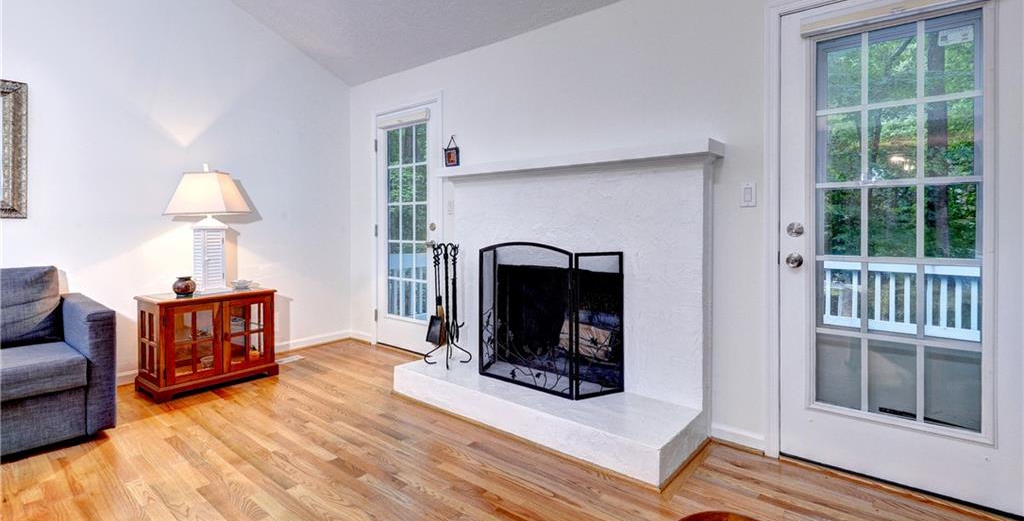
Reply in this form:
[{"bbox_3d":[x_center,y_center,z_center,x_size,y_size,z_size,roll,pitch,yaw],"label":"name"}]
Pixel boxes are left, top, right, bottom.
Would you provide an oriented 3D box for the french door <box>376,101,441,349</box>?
[{"bbox_3d":[-0.890,-0.258,3.880,0.810,2.040,0.060,1,2,38],"label":"french door"}]

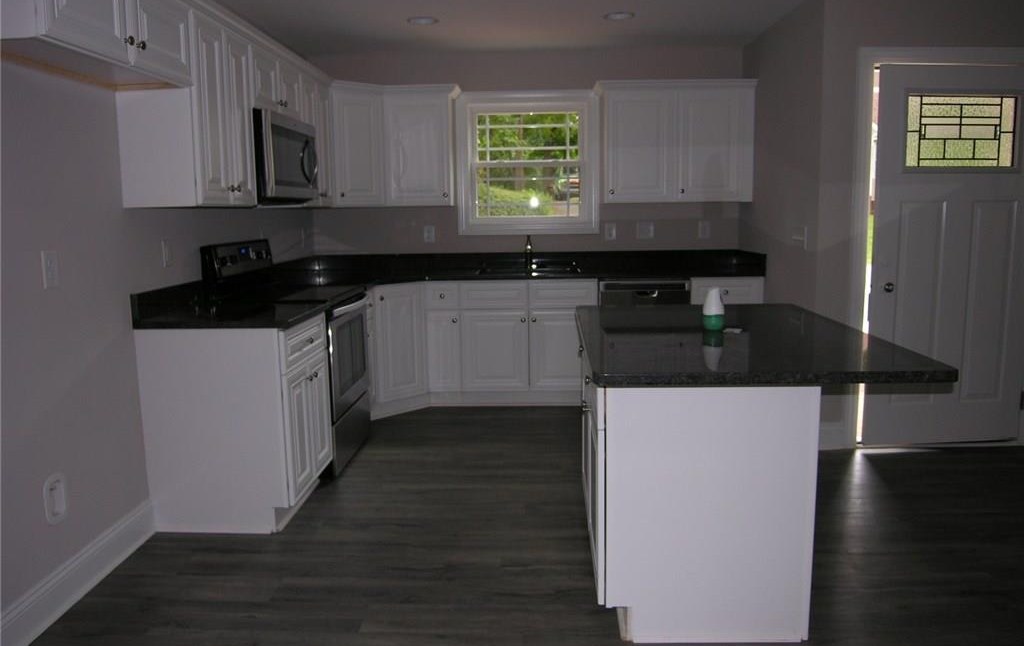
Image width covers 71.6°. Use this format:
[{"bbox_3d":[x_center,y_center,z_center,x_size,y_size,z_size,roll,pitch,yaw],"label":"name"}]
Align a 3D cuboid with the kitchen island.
[{"bbox_3d":[0.726,0.479,2.525,0.934,0.914,1.174,0,9,2],"label":"kitchen island"}]

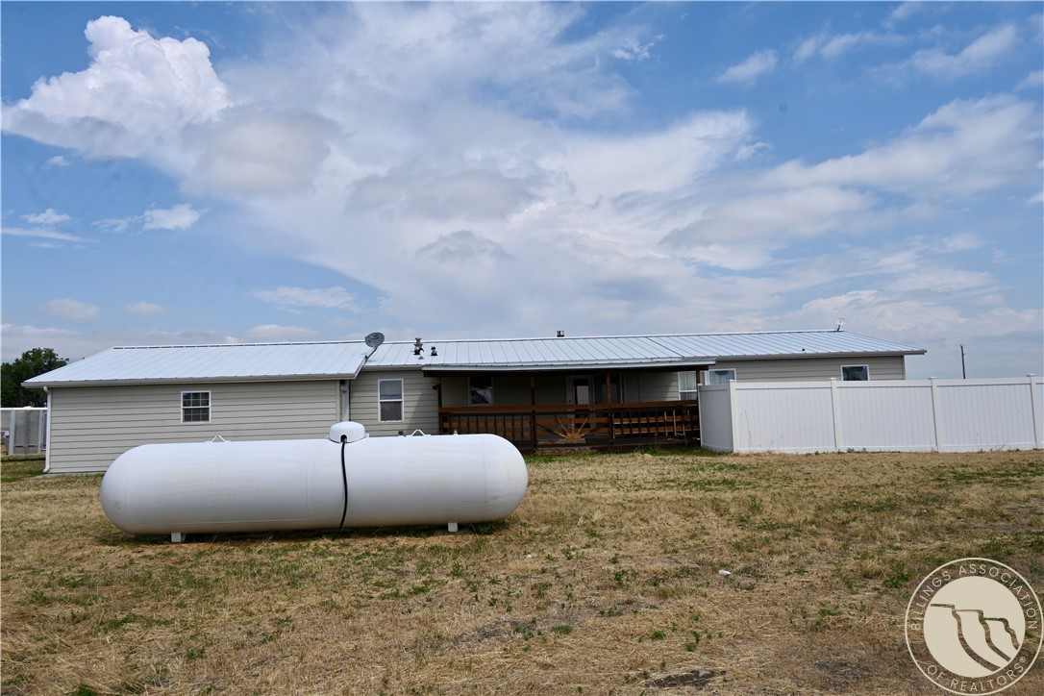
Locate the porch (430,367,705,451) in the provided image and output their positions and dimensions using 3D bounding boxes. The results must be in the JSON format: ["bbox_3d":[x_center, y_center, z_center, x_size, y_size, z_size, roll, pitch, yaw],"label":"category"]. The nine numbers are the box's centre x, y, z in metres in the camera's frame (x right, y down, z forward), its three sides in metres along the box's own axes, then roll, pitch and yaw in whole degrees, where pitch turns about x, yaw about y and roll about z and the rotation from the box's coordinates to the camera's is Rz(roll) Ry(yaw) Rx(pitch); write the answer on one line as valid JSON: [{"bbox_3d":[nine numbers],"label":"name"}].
[{"bbox_3d":[1.269,2.021,23.203,8.500,2.650,3.600,-1,-5,-4],"label":"porch"}]

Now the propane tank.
[{"bbox_3d":[-2.351,1.521,8.150,4.860,1.290,1.040,-2,-5,-3],"label":"propane tank"}]

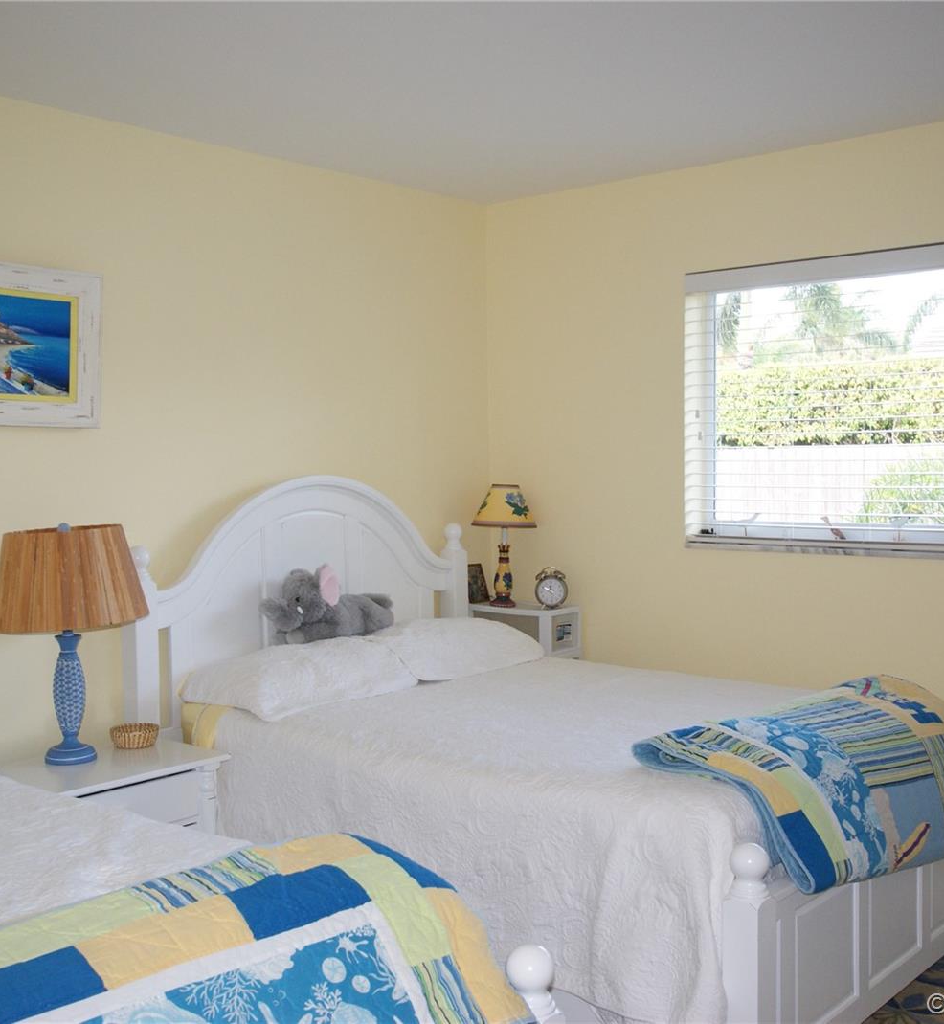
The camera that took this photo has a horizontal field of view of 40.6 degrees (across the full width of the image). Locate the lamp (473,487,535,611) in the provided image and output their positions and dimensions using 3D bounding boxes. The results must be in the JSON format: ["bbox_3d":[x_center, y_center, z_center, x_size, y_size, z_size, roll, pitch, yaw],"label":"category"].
[{"bbox_3d":[0.120,0.129,4.888,0.250,0.463,0.250,-1,2,1],"label":"lamp"}]

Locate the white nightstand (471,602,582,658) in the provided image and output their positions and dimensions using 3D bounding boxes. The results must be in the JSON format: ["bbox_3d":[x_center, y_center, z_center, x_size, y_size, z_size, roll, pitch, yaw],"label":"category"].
[{"bbox_3d":[0.197,0.788,4.926,0.414,0.860,0.189,1,3,41],"label":"white nightstand"}]

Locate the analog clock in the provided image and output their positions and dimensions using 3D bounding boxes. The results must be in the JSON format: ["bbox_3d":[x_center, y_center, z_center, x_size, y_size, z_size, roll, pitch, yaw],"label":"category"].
[{"bbox_3d":[0.303,0.284,4.838,0.114,0.153,0.065,0,3,17],"label":"analog clock"}]

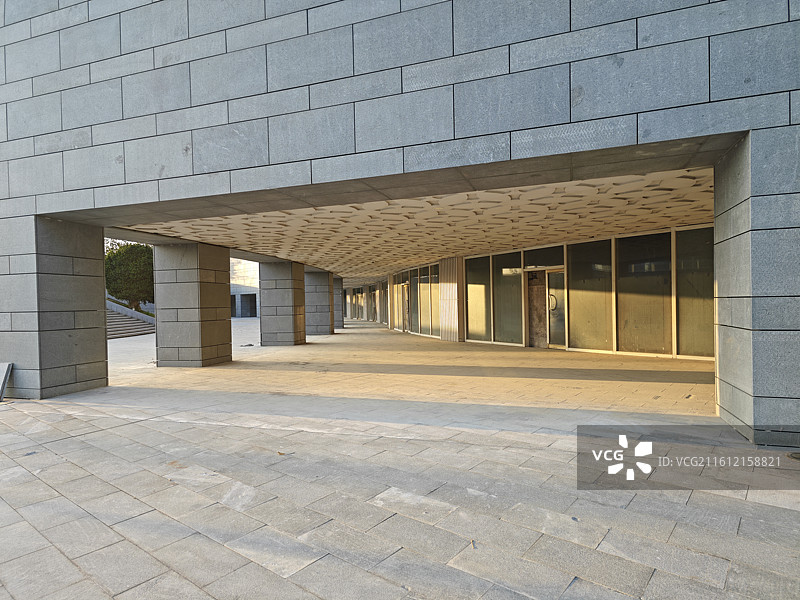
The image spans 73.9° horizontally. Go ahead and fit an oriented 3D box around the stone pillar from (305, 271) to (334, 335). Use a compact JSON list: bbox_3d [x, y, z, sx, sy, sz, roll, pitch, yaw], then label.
[{"bbox_3d":[-3.759,0.163,24.811,1.160,2.800,1.160,-1,1,3],"label":"stone pillar"}]

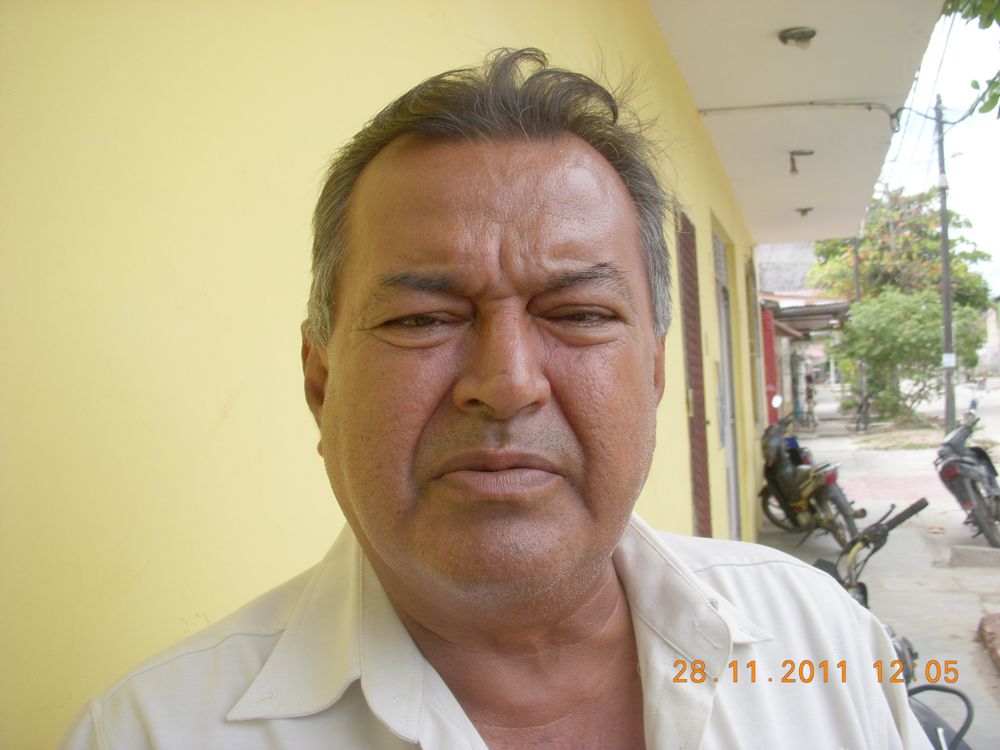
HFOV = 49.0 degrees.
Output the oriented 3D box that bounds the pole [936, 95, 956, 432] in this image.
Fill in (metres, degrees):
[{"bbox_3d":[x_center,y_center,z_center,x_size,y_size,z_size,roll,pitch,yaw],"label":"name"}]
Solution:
[{"bbox_3d":[11.376,-2.793,28.000,0.300,8.700,0.300,-3,-1,16],"label":"pole"}]

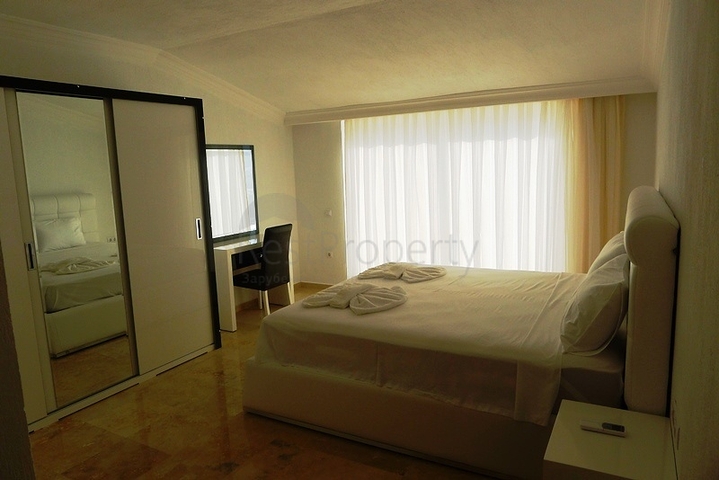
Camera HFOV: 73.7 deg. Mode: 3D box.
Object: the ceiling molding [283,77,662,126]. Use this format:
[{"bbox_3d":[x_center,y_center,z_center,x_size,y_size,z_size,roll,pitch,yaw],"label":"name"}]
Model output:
[{"bbox_3d":[0.749,-1.351,4.797,3.800,0.140,0.140,2,9,29],"label":"ceiling molding"}]

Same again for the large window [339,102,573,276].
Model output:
[{"bbox_3d":[0.928,-0.340,5.137,2.475,2.044,0.117,2,9,27],"label":"large window"}]

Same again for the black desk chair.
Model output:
[{"bbox_3d":[-0.997,0.329,4.897,0.569,0.956,0.467,2,9,27],"label":"black desk chair"}]

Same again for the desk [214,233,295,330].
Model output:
[{"bbox_3d":[-1.135,0.407,4.998,0.397,0.783,0.993,2,9,27],"label":"desk"}]

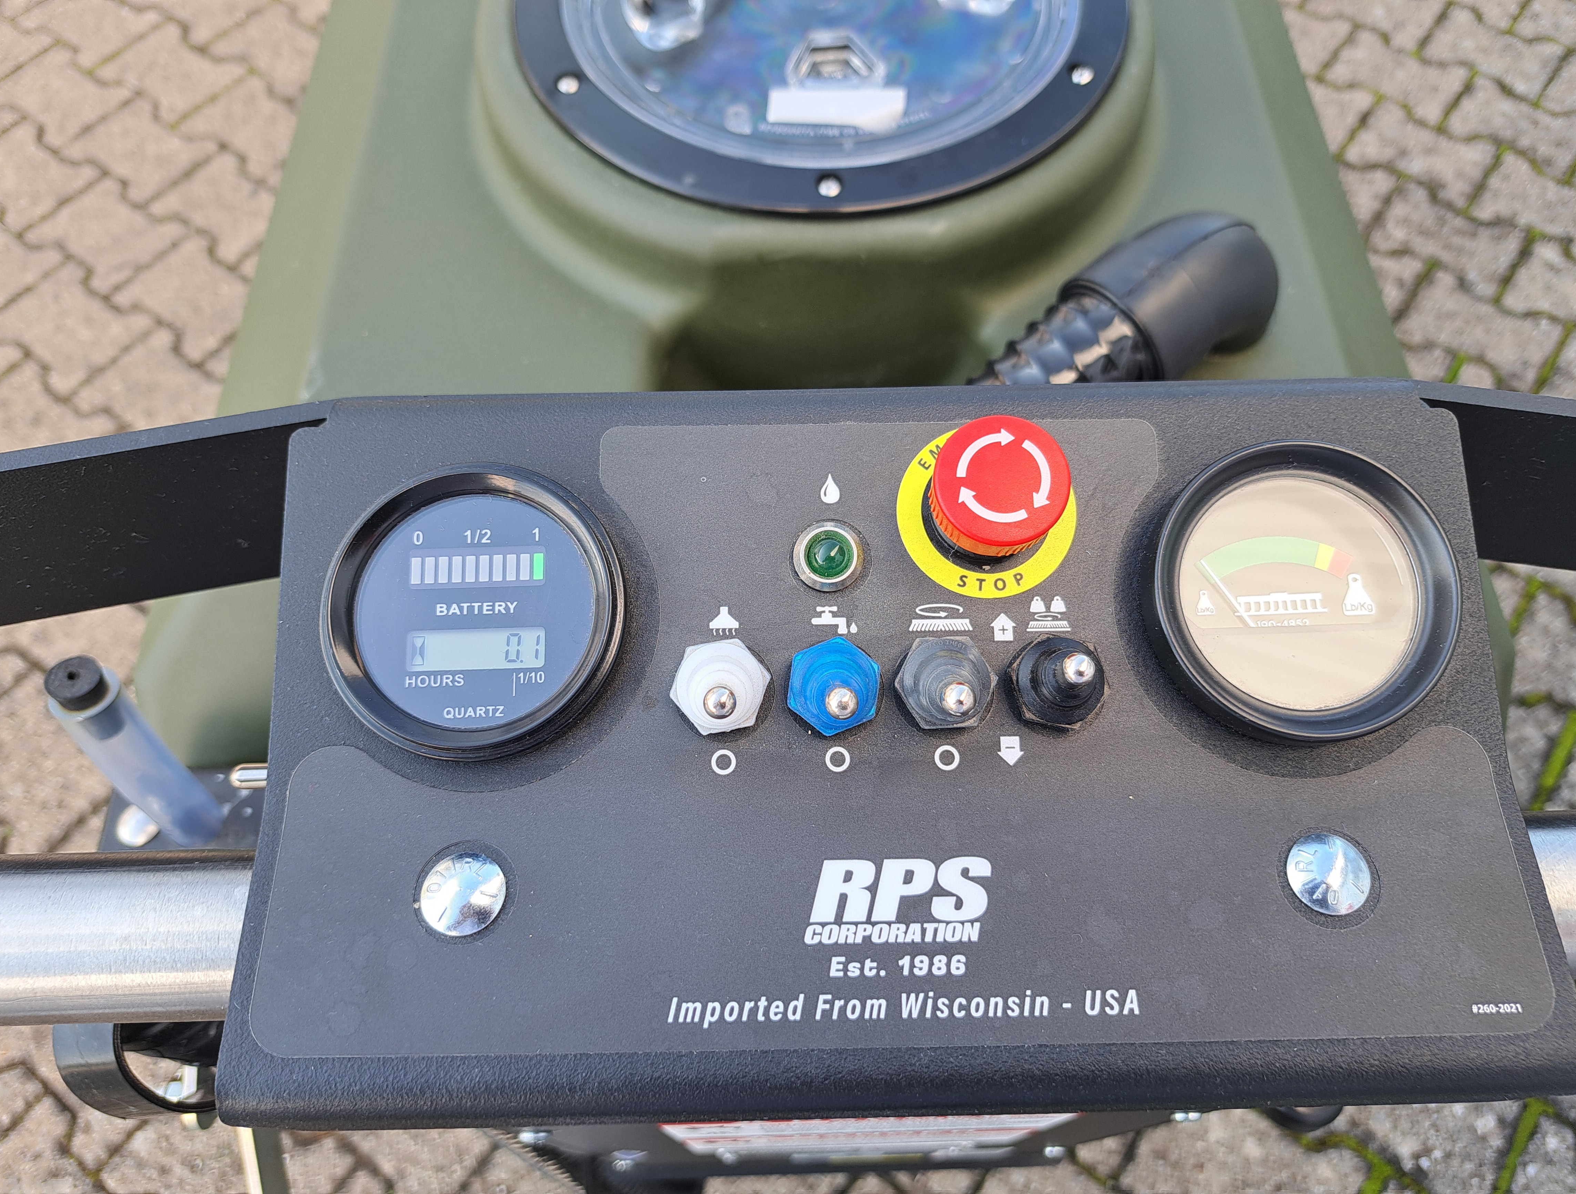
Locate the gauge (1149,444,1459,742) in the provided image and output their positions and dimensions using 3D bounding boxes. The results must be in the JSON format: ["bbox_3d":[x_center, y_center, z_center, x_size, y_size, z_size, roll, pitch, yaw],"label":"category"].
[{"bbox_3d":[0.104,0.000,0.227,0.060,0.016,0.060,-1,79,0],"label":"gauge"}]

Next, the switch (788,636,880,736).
[{"bbox_3d":[0.010,0.017,0.221,0.019,0.021,0.021,-1,79,0],"label":"switch"}]

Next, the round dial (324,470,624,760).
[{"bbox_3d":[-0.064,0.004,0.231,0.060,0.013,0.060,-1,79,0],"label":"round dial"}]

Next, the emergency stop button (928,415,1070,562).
[{"bbox_3d":[0.043,-0.021,0.228,0.028,0.021,0.028,-1,79,0],"label":"emergency stop button"}]

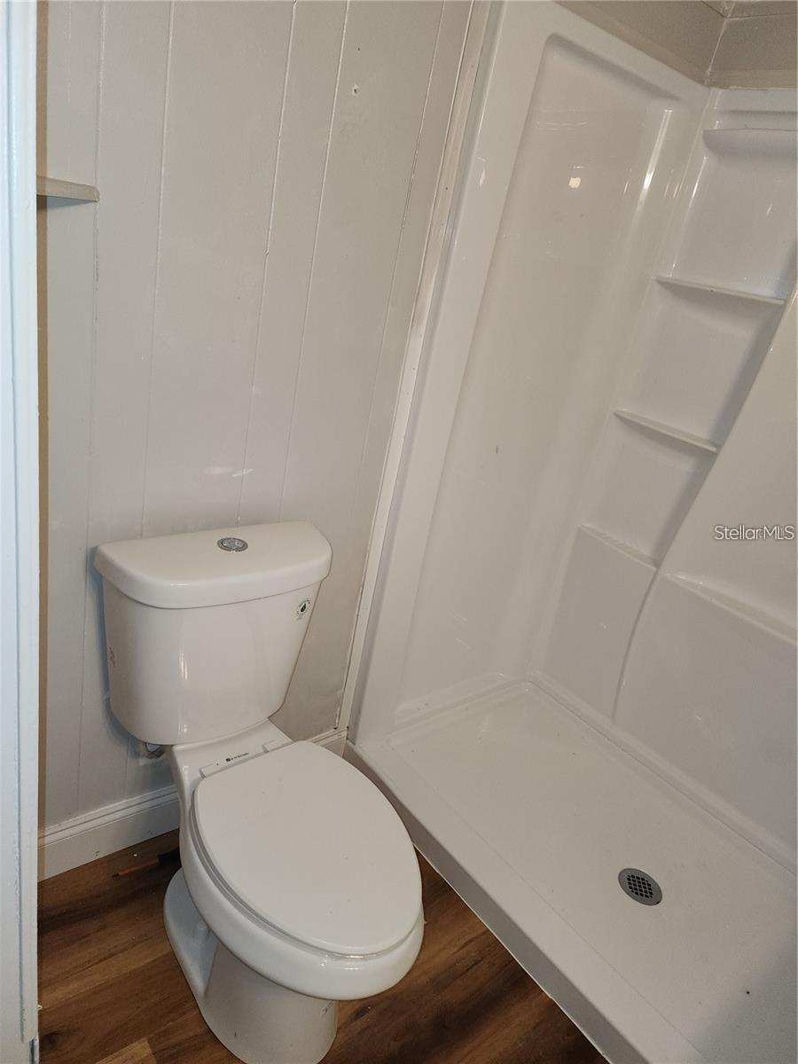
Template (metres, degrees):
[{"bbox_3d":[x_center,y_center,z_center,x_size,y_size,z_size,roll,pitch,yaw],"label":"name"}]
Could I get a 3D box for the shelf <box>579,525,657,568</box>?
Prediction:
[{"bbox_3d":[0.676,0.054,2.167,0.061,0.024,0.285,-8,29,-39],"label":"shelf"}]

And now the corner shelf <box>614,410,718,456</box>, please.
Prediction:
[{"bbox_3d":[0.750,-0.277,1.982,0.104,0.027,0.329,-8,29,-39],"label":"corner shelf"}]

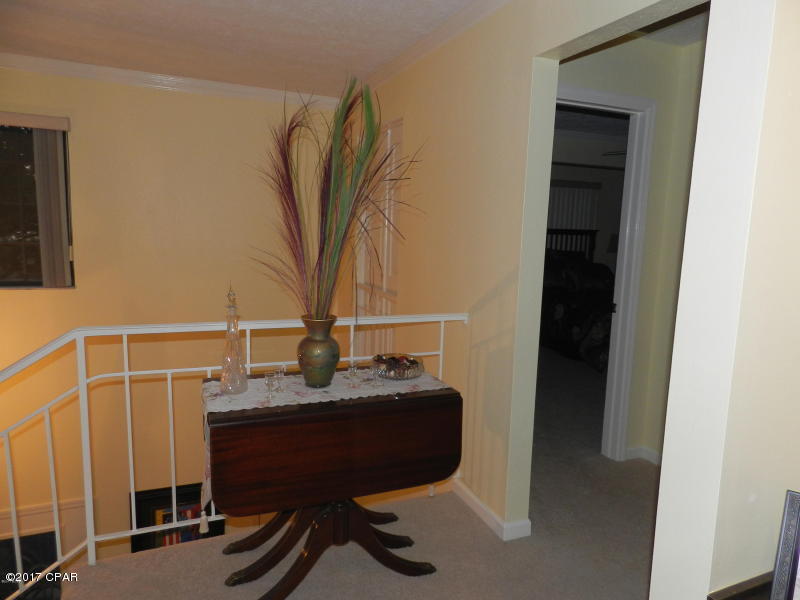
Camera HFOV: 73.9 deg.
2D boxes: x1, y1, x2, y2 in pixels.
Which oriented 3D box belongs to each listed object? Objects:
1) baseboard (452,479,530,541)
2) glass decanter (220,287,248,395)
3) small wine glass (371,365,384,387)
[{"bbox_3d":[0.438,1.003,2.615,0.144,0.083,0.490,-1,8,-24],"label":"baseboard"},{"bbox_3d":[-0.621,0.147,1.990,0.101,0.398,0.101,-1,8,-24],"label":"glass decanter"},{"bbox_3d":[-0.090,0.306,2.128,0.053,0.081,0.053,2,7,0],"label":"small wine glass"}]

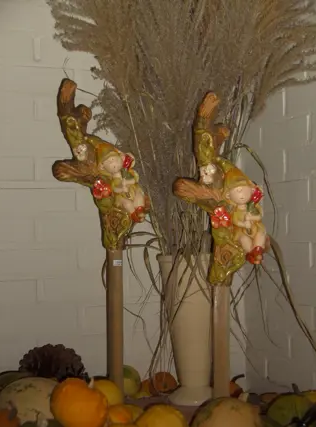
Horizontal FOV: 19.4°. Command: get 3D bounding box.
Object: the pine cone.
[{"bbox_3d":[-0.257,0.371,2.260,0.160,0.115,0.140,-1,-1,0],"label":"pine cone"}]

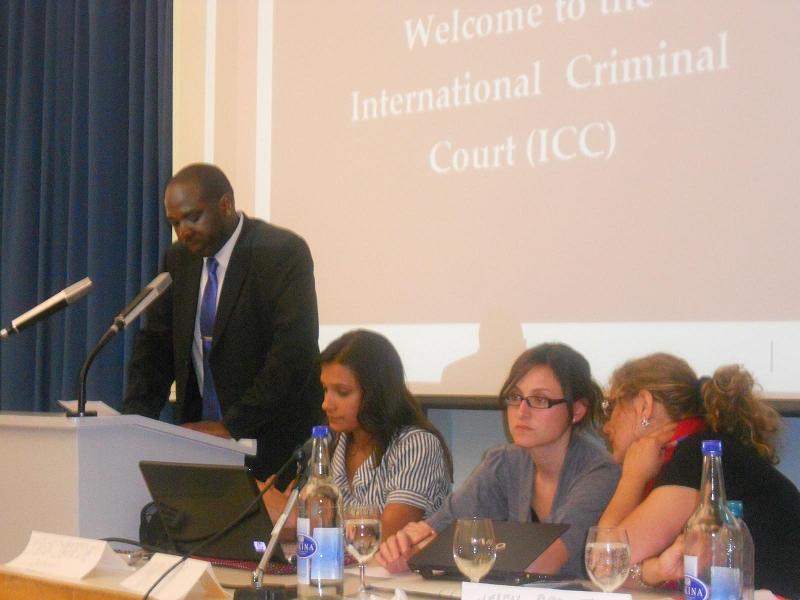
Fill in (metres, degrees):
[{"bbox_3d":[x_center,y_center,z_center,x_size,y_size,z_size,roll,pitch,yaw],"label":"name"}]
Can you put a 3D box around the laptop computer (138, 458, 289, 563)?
[{"bbox_3d":[-0.338,0.462,3.380,0.335,0.235,0.340,-2,-3,35],"label":"laptop computer"}]

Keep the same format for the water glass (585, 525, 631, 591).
[{"bbox_3d":[0.330,0.447,2.380,0.073,0.170,0.073,0,-3,0],"label":"water glass"}]

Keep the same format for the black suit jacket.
[{"bbox_3d":[-0.487,0.145,4.120,0.560,0.760,0.420,-2,-3,33],"label":"black suit jacket"}]

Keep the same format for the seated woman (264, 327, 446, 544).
[{"bbox_3d":[-0.165,0.700,3.650,0.540,1.250,0.780,-2,-3,38],"label":"seated woman"}]

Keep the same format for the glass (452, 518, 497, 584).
[{"bbox_3d":[0.124,0.455,2.500,0.073,0.170,0.073,0,-3,0],"label":"glass"}]

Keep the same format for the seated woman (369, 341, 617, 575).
[{"bbox_3d":[0.260,0.705,3.350,0.580,1.220,0.800,-2,-3,31],"label":"seated woman"}]

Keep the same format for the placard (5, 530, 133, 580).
[{"bbox_3d":[-0.707,0.544,3.220,0.285,0.068,0.165,-2,-3,38],"label":"placard"}]

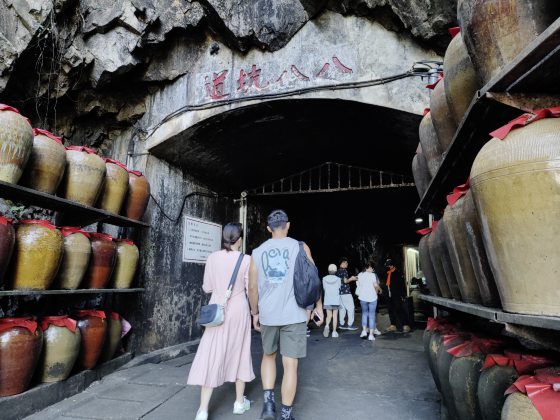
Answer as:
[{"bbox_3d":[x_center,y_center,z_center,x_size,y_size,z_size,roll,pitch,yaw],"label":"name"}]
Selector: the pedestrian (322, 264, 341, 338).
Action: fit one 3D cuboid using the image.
[{"bbox_3d":[1.092,1.922,8.235,0.430,1.500,0.350,-2,-11,8],"label":"pedestrian"}]

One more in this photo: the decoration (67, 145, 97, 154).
[{"bbox_3d":[-2.050,-0.604,4.057,0.310,0.090,0.320,0,-11,0],"label":"decoration"}]

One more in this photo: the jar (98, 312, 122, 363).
[{"bbox_3d":[-2.020,1.489,4.663,0.320,0.570,0.320,0,-11,0],"label":"jar"}]

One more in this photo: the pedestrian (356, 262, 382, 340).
[{"bbox_3d":[1.827,1.873,8.121,0.500,1.580,0.380,-3,-11,14],"label":"pedestrian"}]

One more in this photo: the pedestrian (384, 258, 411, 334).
[{"bbox_3d":[2.794,2.023,9.234,0.460,1.680,0.480,4,-11,-18],"label":"pedestrian"}]

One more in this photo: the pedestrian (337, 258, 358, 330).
[{"bbox_3d":[1.602,2.001,9.375,0.480,1.700,0.480,-1,-11,3],"label":"pedestrian"}]

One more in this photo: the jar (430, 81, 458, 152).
[{"bbox_3d":[1.155,-0.628,2.423,0.390,0.610,0.390,0,-11,0],"label":"jar"}]

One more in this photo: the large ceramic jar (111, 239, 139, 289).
[{"bbox_3d":[-1.942,0.668,4.838,0.345,0.610,0.345,0,-11,0],"label":"large ceramic jar"}]

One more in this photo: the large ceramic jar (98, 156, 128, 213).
[{"bbox_3d":[-2.003,-0.280,4.631,0.360,0.633,0.360,0,-11,0],"label":"large ceramic jar"}]

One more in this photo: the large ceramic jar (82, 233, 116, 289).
[{"bbox_3d":[-2.023,0.570,4.340,0.360,0.617,0.360,0,-11,0],"label":"large ceramic jar"}]

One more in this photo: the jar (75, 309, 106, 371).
[{"bbox_3d":[-2.060,1.388,4.193,0.350,0.600,0.350,0,-11,0],"label":"jar"}]

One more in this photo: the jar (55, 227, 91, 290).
[{"bbox_3d":[-2.093,0.485,3.905,0.360,0.619,0.360,0,-11,0],"label":"jar"}]

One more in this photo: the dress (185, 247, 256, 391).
[{"bbox_3d":[-0.515,0.922,3.387,0.570,1.120,0.420,-1,-11,4],"label":"dress"}]

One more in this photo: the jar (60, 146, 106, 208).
[{"bbox_3d":[-2.087,-0.354,4.102,0.435,0.580,0.435,0,-11,0],"label":"jar"}]

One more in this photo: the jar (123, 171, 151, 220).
[{"bbox_3d":[-1.917,-0.184,5.167,0.350,0.647,0.350,0,-11,0],"label":"jar"}]

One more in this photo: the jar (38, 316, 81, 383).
[{"bbox_3d":[-2.101,1.312,3.692,0.375,0.570,0.375,0,-11,0],"label":"jar"}]

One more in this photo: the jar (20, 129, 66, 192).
[{"bbox_3d":[-2.210,-0.426,3.606,0.390,0.620,0.390,0,-11,0],"label":"jar"}]

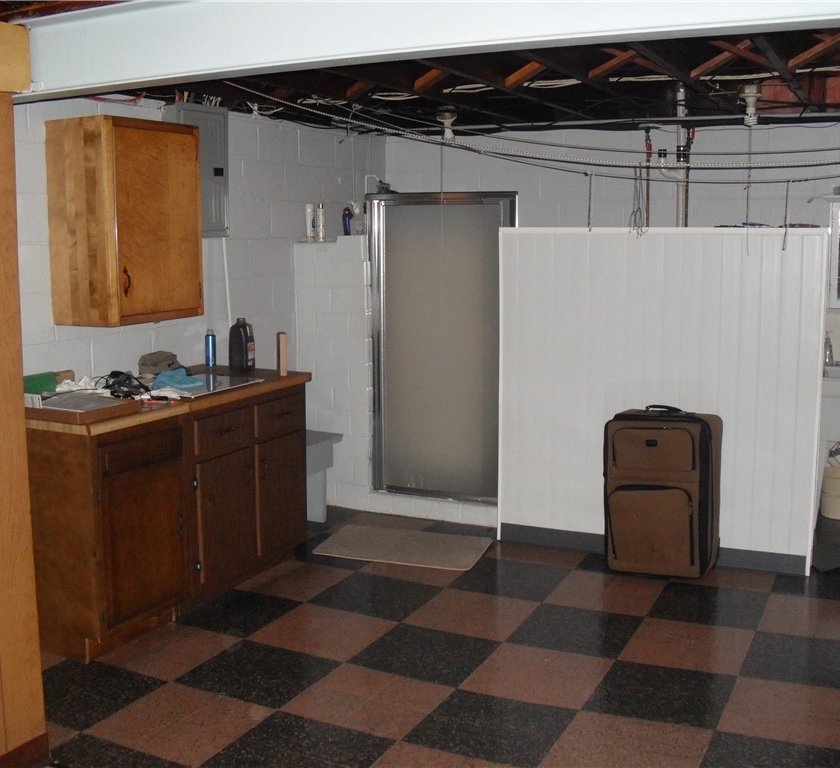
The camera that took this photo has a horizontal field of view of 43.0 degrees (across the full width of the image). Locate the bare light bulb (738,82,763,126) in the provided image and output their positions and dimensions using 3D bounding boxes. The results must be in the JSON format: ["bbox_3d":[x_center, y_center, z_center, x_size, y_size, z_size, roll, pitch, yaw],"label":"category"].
[{"bbox_3d":[1.472,-1.262,4.752,0.107,0.195,0.107,4,10,25],"label":"bare light bulb"}]

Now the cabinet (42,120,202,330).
[{"bbox_3d":[-1.258,-0.695,4.596,0.320,0.850,0.620,4,10,25],"label":"cabinet"}]

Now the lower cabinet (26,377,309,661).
[{"bbox_3d":[-1.141,0.474,4.652,0.660,0.910,1.540,4,10,25],"label":"lower cabinet"}]

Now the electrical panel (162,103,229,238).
[{"bbox_3d":[-1.072,-1.033,5.185,0.100,0.630,0.390,4,10,25],"label":"electrical panel"}]

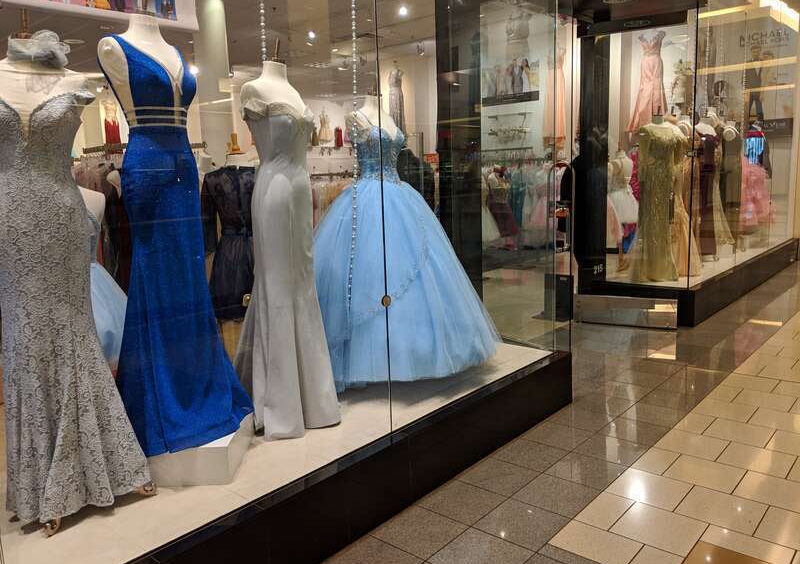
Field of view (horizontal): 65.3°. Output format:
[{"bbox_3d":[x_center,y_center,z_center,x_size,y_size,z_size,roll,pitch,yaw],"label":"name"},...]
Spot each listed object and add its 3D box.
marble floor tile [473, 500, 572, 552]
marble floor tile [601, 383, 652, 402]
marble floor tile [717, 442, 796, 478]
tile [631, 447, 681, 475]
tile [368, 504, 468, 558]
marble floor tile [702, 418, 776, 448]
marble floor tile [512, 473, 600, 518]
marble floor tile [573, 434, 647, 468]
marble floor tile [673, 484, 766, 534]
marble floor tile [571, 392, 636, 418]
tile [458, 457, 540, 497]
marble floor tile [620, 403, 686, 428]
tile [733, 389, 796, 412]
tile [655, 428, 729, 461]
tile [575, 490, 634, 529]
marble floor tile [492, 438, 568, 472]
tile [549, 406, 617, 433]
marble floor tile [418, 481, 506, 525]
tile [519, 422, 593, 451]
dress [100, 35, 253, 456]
[{"bbox_3d":[0.517,1.026,2.644,0.308,0.010,0.305,5,12,42],"label":"marble floor tile"},{"bbox_3d":[1.498,0.737,4.174,0.305,0.012,0.305,6,12,41],"label":"marble floor tile"},{"bbox_3d":[1.782,0.891,3.117,0.302,0.014,0.302,6,12,41],"label":"marble floor tile"},{"bbox_3d":[1.298,0.909,3.160,0.154,0.010,0.305,5,12,42],"label":"tile"},{"bbox_3d":[0.085,1.039,2.594,0.305,0.012,0.305,6,12,41],"label":"tile"},{"bbox_3d":[1.876,0.836,3.453,0.308,0.010,0.305,5,12,42],"label":"marble floor tile"},{"bbox_3d":[0.717,0.976,2.846,0.305,0.012,0.305,6,12,41],"label":"marble floor tile"},{"bbox_3d":[1.121,0.890,3.297,0.305,0.012,0.305,6,12,41],"label":"marble floor tile"},{"bbox_3d":[1.377,0.979,2.670,0.302,0.014,0.302,6,12,41],"label":"marble floor tile"},{"bbox_3d":[1.303,0.780,3.946,0.302,0.014,0.302,6,12,41],"label":"marble floor tile"},{"bbox_3d":[0.488,0.953,3.045,0.305,0.012,0.305,6,12,41],"label":"tile"},{"bbox_3d":[1.525,0.803,3.749,0.305,0.012,0.305,6,12,41],"label":"marble floor tile"},{"bbox_3d":[2.282,0.747,3.899,0.308,0.010,0.305,5,12,42],"label":"tile"},{"bbox_3d":[1.558,0.870,3.332,0.308,0.010,0.305,5,12,42],"label":"tile"},{"bbox_3d":[0.890,0.994,2.699,0.149,0.014,0.302,6,12,41],"label":"tile"},{"bbox_3d":[0.691,0.910,3.271,0.305,0.012,0.305,6,12,41],"label":"marble floor tile"},{"bbox_3d":[1.100,0.824,3.723,0.302,0.014,0.302,6,12,41],"label":"tile"},{"bbox_3d":[0.287,0.996,2.820,0.305,0.012,0.305,6,12,41],"label":"marble floor tile"},{"bbox_3d":[0.897,0.867,3.499,0.302,0.014,0.302,6,12,41],"label":"tile"},{"bbox_3d":[-1.017,-0.170,2.553,0.660,1.560,0.600,2,10,27],"label":"dress"}]

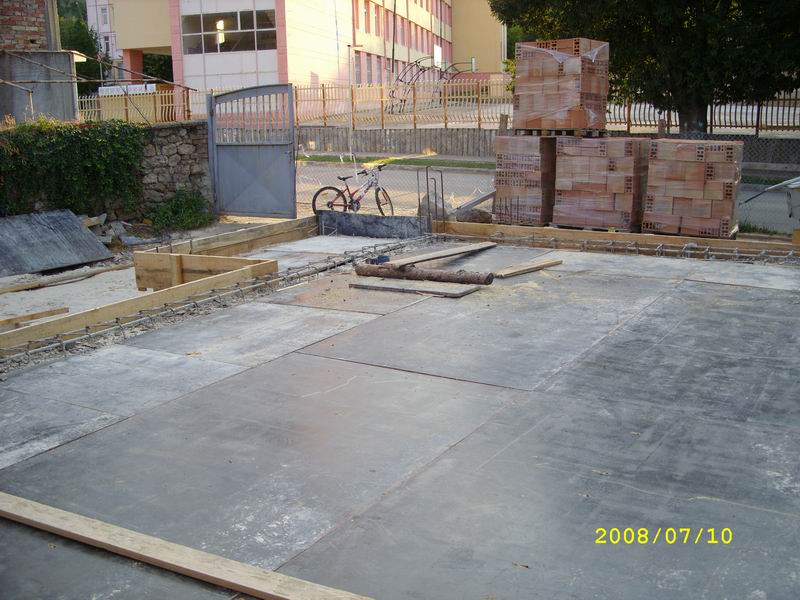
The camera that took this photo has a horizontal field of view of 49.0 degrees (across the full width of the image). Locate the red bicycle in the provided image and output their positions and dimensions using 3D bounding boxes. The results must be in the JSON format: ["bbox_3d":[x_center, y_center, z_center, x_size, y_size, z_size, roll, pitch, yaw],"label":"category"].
[{"bbox_3d":[-0.794,-1.811,15.000,1.580,1.000,0.580,-1,13,0],"label":"red bicycle"}]

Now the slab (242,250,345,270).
[{"bbox_3d":[-1.278,-0.392,8.924,1.100,0.050,0.950,7,15,31],"label":"slab"}]

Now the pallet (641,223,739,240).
[{"bbox_3d":[4.040,-0.909,12.128,1.120,0.130,1.000,7,15,31],"label":"pallet"}]

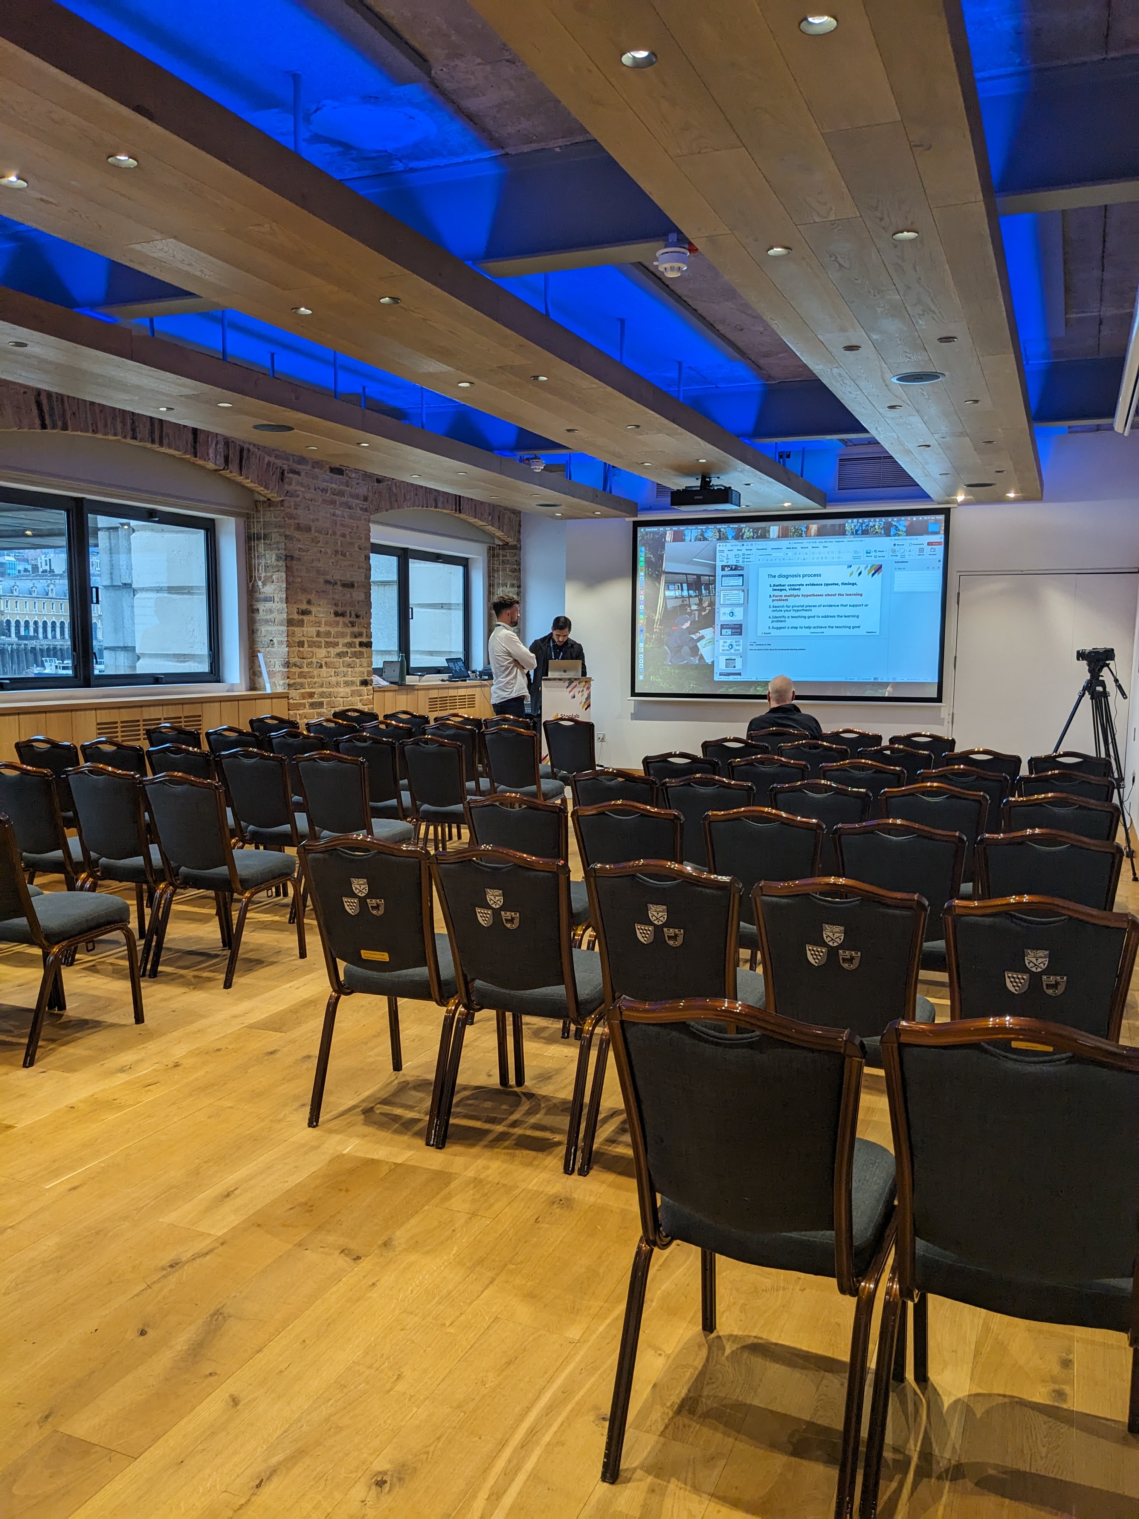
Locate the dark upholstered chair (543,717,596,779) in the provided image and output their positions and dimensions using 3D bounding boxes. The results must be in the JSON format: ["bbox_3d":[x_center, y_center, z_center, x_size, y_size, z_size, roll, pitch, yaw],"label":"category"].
[{"bbox_3d":[0.093,0.106,9.131,0.439,0.902,0.584,3,6,23],"label":"dark upholstered chair"}]

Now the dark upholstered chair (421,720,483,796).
[{"bbox_3d":[-0.752,0.170,8.694,0.439,0.941,0.604,3,6,21],"label":"dark upholstered chair"}]

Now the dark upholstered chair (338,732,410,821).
[{"bbox_3d":[-1.108,0.269,7.260,0.434,0.897,0.575,3,6,20],"label":"dark upholstered chair"}]

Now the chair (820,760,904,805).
[{"bbox_3d":[1.527,0.419,6.053,0.439,0.902,0.584,3,6,23],"label":"chair"}]

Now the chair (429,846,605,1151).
[{"bbox_3d":[-0.092,0.675,3.611,0.439,0.941,0.604,3,6,23],"label":"chair"}]

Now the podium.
[{"bbox_3d":[0.013,-0.216,11.137,0.487,1.121,0.409,2,6,10],"label":"podium"}]

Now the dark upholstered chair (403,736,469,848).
[{"bbox_3d":[-0.709,0.288,7.131,0.439,0.902,0.584,3,6,21],"label":"dark upholstered chair"}]

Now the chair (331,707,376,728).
[{"bbox_3d":[-1.635,0.018,9.839,0.439,0.902,0.584,3,6,22],"label":"chair"}]

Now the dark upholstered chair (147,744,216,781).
[{"bbox_3d":[-1.972,0.353,6.574,0.447,0.920,0.601,3,6,20],"label":"dark upholstered chair"}]

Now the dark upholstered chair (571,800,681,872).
[{"bbox_3d":[0.308,0.585,4.575,0.439,0.941,0.604,3,6,22],"label":"dark upholstered chair"}]

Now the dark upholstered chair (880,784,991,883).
[{"bbox_3d":[1.554,0.520,5.022,0.434,0.897,0.575,3,6,22],"label":"dark upholstered chair"}]

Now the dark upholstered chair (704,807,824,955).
[{"bbox_3d":[0.777,0.605,4.426,0.439,0.941,0.604,3,6,22],"label":"dark upholstered chair"}]

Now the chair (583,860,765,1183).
[{"bbox_3d":[0.350,0.697,3.414,0.447,0.920,0.601,3,6,22],"label":"chair"}]

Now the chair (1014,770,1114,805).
[{"bbox_3d":[2.379,0.494,5.748,0.439,0.941,0.604,3,6,21],"label":"chair"}]

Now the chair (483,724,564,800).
[{"bbox_3d":[-0.301,0.212,8.201,0.447,0.920,0.601,3,6,22],"label":"chair"}]

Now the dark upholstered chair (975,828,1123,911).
[{"bbox_3d":[1.597,0.655,3.987,0.447,0.920,0.601,3,6,23],"label":"dark upholstered chair"}]

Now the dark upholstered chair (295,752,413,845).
[{"bbox_3d":[-1.085,0.385,6.087,0.434,0.897,0.575,3,6,19],"label":"dark upholstered chair"}]

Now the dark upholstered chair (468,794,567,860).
[{"bbox_3d":[-0.088,0.545,4.592,0.434,0.897,0.575,3,6,24],"label":"dark upholstered chair"}]

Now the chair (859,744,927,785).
[{"bbox_3d":[2.002,0.352,7.152,0.439,0.941,0.604,3,6,25],"label":"chair"}]

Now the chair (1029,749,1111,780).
[{"bbox_3d":[2.837,0.393,6.775,0.447,0.920,0.601,3,6,22],"label":"chair"}]

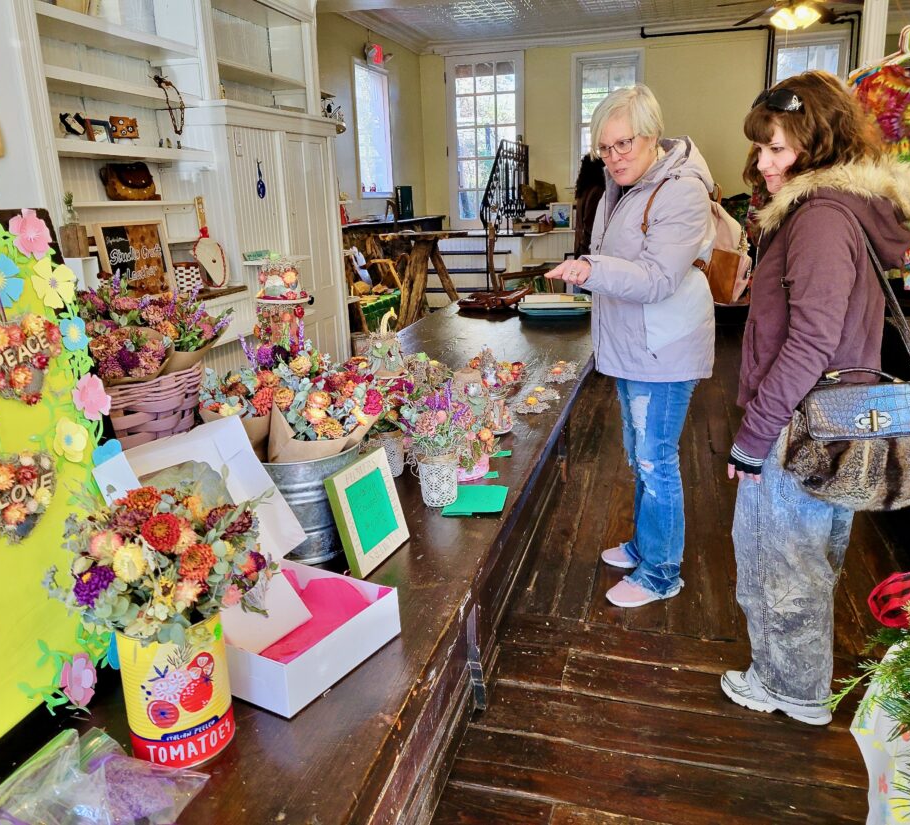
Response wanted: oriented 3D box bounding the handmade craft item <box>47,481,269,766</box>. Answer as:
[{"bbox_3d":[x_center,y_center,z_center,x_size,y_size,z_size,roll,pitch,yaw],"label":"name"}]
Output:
[{"bbox_3d":[-0.473,0.330,1.348,0.340,0.430,0.320,-9,17,-25],"label":"handmade craft item"}]

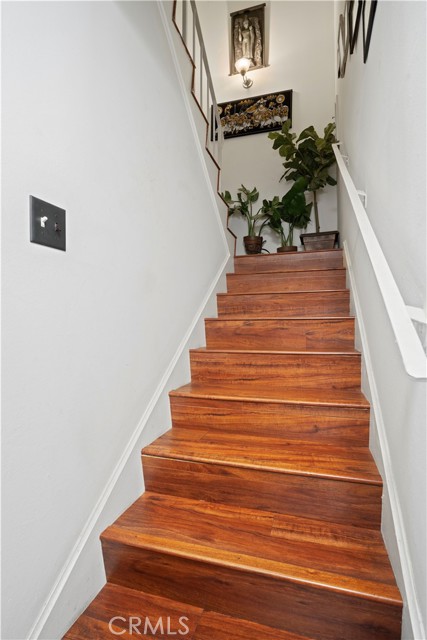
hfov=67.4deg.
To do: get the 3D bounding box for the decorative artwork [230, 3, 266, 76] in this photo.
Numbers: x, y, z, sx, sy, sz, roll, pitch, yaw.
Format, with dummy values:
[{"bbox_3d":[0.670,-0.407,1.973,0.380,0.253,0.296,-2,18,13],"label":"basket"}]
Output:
[{"bbox_3d":[0.384,-3.045,3.480,0.418,0.667,0.027,-1,0,18],"label":"decorative artwork"}]

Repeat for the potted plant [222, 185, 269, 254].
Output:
[{"bbox_3d":[0.294,-0.868,2.982,0.436,0.694,0.371,-1,0,18],"label":"potted plant"}]

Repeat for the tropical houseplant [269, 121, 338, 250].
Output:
[{"bbox_3d":[0.829,-1.157,2.966,0.615,1.255,0.522,-1,0,18],"label":"tropical houseplant"}]

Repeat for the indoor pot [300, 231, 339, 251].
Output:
[{"bbox_3d":[0.968,-0.648,2.924,0.318,0.233,0.286,-1,0,18],"label":"indoor pot"}]

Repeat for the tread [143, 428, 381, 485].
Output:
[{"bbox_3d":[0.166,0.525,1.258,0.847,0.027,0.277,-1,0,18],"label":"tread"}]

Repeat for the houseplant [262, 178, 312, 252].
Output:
[{"bbox_3d":[0.708,-0.917,3.062,0.458,0.778,0.389,-1,0,18],"label":"houseplant"}]

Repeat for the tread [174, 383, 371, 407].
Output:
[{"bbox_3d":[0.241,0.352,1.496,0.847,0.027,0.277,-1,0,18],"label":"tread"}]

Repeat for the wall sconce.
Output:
[{"bbox_3d":[0.321,-2.646,3.392,0.158,0.233,0.239,-1,0,18],"label":"wall sconce"}]

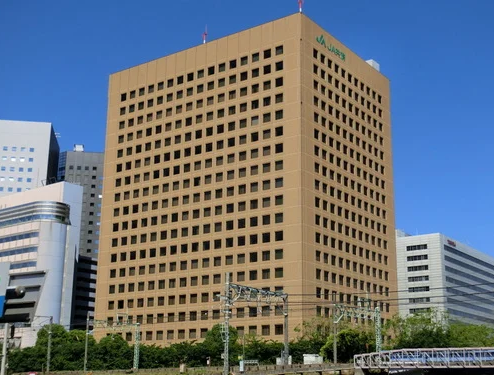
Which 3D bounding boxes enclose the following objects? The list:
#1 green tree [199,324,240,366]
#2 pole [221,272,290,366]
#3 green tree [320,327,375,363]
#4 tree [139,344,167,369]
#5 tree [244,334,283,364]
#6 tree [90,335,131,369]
[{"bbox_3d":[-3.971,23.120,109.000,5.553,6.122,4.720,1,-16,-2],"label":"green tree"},{"bbox_3d":[1.163,13.477,74.854,1.000,8.777,11.297,-10,-19,35],"label":"pole"},{"bbox_3d":[13.346,21.014,100.000,7.076,4.588,6.014,-1,-16,7],"label":"green tree"},{"bbox_3d":[-14.058,25.524,113.000,3.969,3.580,3.374,3,-16,-7],"label":"tree"},{"bbox_3d":[2.295,22.604,104.000,5.391,4.174,4.583,0,-16,1],"label":"tree"},{"bbox_3d":[-21.237,25.835,117.000,6.001,5.456,5.101,3,-16,-10],"label":"tree"}]

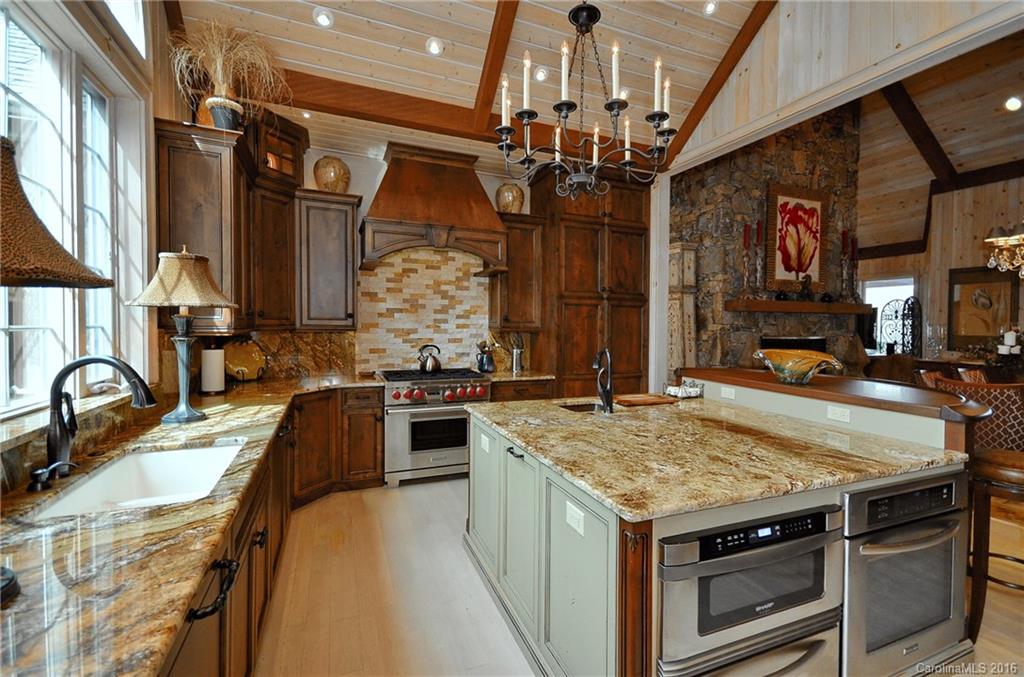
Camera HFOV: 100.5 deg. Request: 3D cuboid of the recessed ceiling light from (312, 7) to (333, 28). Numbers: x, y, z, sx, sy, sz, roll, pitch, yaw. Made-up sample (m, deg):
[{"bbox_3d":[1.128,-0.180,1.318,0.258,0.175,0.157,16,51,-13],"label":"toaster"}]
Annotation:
[{"bbox_3d":[-1.260,-2.135,2.830,0.130,0.040,0.130,0,-38,-23],"label":"recessed ceiling light"}]

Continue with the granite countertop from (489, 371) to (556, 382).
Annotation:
[{"bbox_3d":[-0.007,0.385,4.382,0.718,0.040,0.650,0,2,-21],"label":"granite countertop"}]

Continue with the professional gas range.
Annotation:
[{"bbox_3d":[-0.756,0.798,4.046,0.922,0.942,0.725,0,2,-21],"label":"professional gas range"}]

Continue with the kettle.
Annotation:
[{"bbox_3d":[-0.807,0.198,4.189,0.230,0.270,0.205,0,1,-11],"label":"kettle"}]

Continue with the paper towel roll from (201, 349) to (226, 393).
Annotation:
[{"bbox_3d":[-2.042,0.229,2.904,0.126,0.284,0.126,0,2,-21],"label":"paper towel roll"}]

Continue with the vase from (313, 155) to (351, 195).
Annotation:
[{"bbox_3d":[-1.627,-1.451,3.834,0.304,0.370,0.304,0,2,-21],"label":"vase"}]

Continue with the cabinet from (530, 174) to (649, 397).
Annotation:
[{"bbox_3d":[0.836,-0.225,4.660,1.125,2.987,0.710,0,2,-21],"label":"cabinet"}]

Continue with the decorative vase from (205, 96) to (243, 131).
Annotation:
[{"bbox_3d":[-1.766,-1.361,2.609,0.200,0.250,0.200,0,2,-23],"label":"decorative vase"}]

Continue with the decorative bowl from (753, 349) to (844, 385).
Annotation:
[{"bbox_3d":[1.740,0.176,2.630,0.310,0.192,0.470,0,2,-21],"label":"decorative bowl"}]

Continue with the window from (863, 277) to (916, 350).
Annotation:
[{"bbox_3d":[5.232,-0.286,5.913,0.100,1.060,0.660,0,2,-23],"label":"window"}]

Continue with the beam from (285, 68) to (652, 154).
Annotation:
[{"bbox_3d":[-0.268,-1.812,3.625,3.920,0.220,0.140,0,2,-23],"label":"beam"}]

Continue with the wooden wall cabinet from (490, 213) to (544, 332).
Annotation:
[{"bbox_3d":[0.049,-0.690,4.518,0.485,1.185,0.380,0,2,-21],"label":"wooden wall cabinet"}]

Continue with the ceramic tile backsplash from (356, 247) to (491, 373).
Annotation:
[{"bbox_3d":[-0.877,-0.294,4.360,1.355,1.285,0.025,0,2,-21],"label":"ceramic tile backsplash"}]

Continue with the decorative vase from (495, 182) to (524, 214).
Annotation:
[{"bbox_3d":[-0.019,-1.436,4.437,0.290,0.370,0.290,0,1,0],"label":"decorative vase"}]

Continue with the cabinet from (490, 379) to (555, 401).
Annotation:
[{"bbox_3d":[-0.010,0.826,4.389,0.660,0.880,0.600,0,2,-23],"label":"cabinet"}]

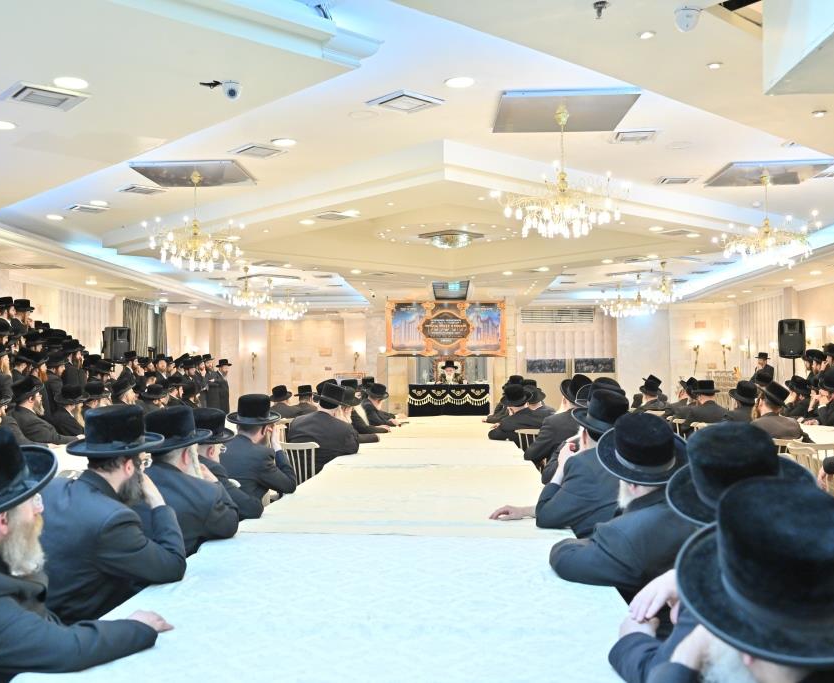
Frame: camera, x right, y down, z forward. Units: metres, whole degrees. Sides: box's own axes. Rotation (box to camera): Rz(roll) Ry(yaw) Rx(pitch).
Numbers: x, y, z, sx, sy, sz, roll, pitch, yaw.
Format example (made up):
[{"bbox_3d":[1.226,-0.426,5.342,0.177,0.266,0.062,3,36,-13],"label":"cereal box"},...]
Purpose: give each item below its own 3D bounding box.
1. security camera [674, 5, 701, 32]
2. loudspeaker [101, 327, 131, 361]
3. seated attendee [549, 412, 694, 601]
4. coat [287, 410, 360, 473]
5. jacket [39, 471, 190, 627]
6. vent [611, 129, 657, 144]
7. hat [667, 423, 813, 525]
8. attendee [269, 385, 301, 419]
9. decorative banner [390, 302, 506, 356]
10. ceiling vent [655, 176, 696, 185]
[{"bbox_3d":[1.227,-1.463,4.000,0.110,0.100,0.110,0,-2,5],"label":"security camera"},{"bbox_3d":[-5.672,0.038,16.700,0.370,0.630,0.400,-2,-3,41],"label":"loudspeaker"},{"bbox_3d":[0.800,0.960,3.471,0.850,1.365,0.680,-2,-2,40],"label":"seated attendee"},{"bbox_3d":[-0.870,1.010,8.268,0.580,0.720,0.520,-1,-3,32],"label":"coat"},{"bbox_3d":[-1.130,0.822,3.242,0.540,0.700,0.500,-2,-3,43],"label":"jacket"},{"bbox_3d":[1.976,-1.847,8.010,0.410,0.040,0.410,0,-2,3],"label":"vent"},{"bbox_3d":[0.809,0.328,2.191,0.360,0.165,0.385,-16,18,-39],"label":"hat"},{"bbox_3d":[-1.878,1.242,12.709,0.550,1.280,0.750,0,-2,10],"label":"attendee"},{"bbox_3d":[0.602,-0.265,18.000,2.400,1.140,0.060,0,-2,3],"label":"decorative banner"},{"bbox_3d":[2.782,-1.718,9.402,0.400,0.040,0.400,0,-2,4],"label":"ceiling vent"}]

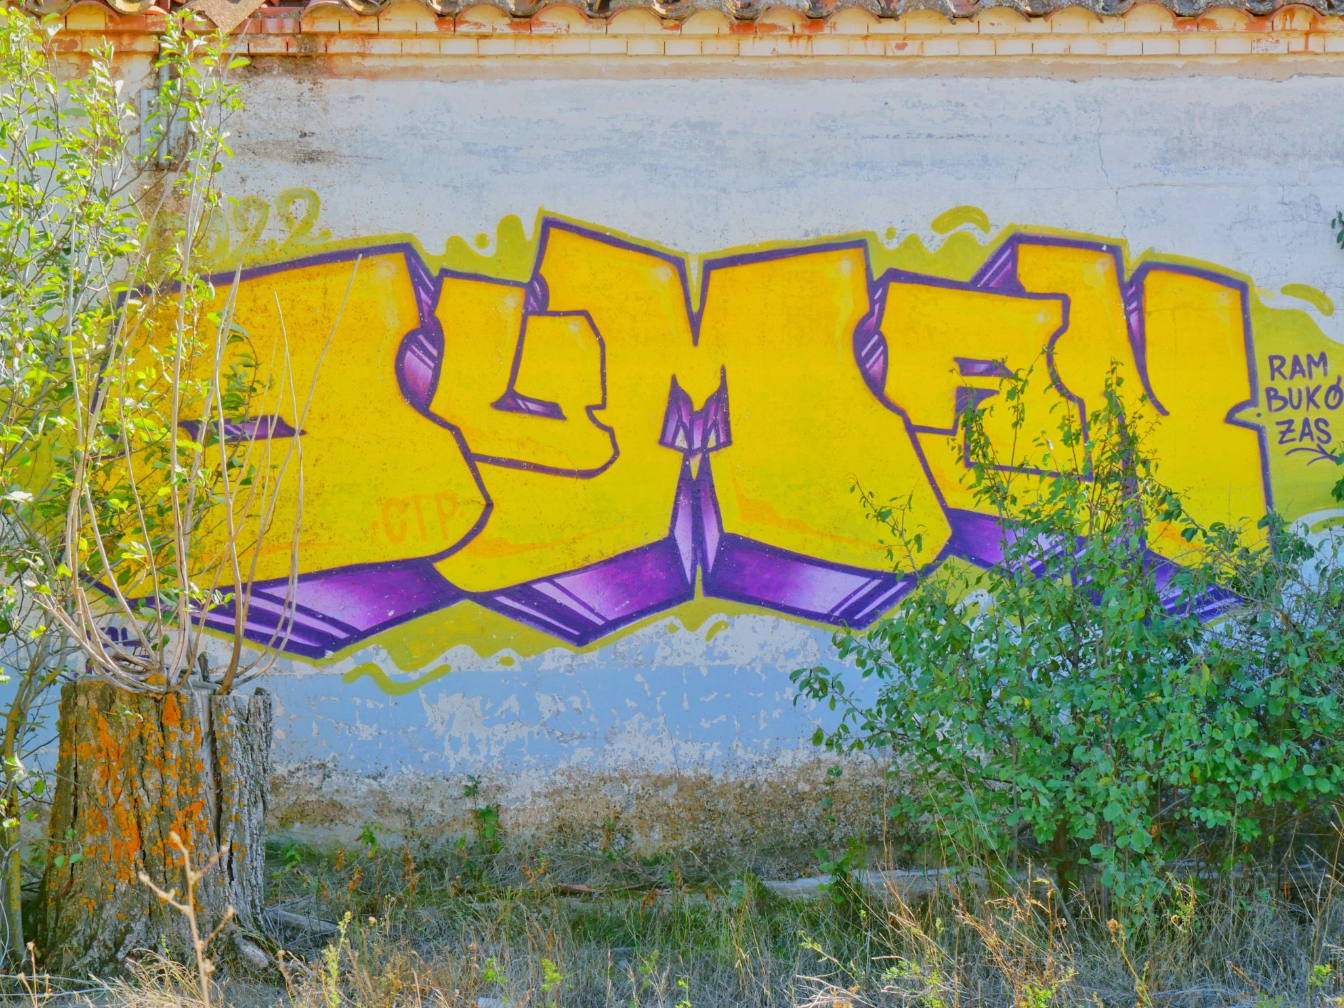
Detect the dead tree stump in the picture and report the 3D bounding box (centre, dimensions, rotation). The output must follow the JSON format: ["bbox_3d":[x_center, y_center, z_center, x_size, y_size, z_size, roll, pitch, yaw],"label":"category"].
[{"bbox_3d":[-1.405,0.858,9.720,0.610,0.760,0.580,0,1,-8],"label":"dead tree stump"}]

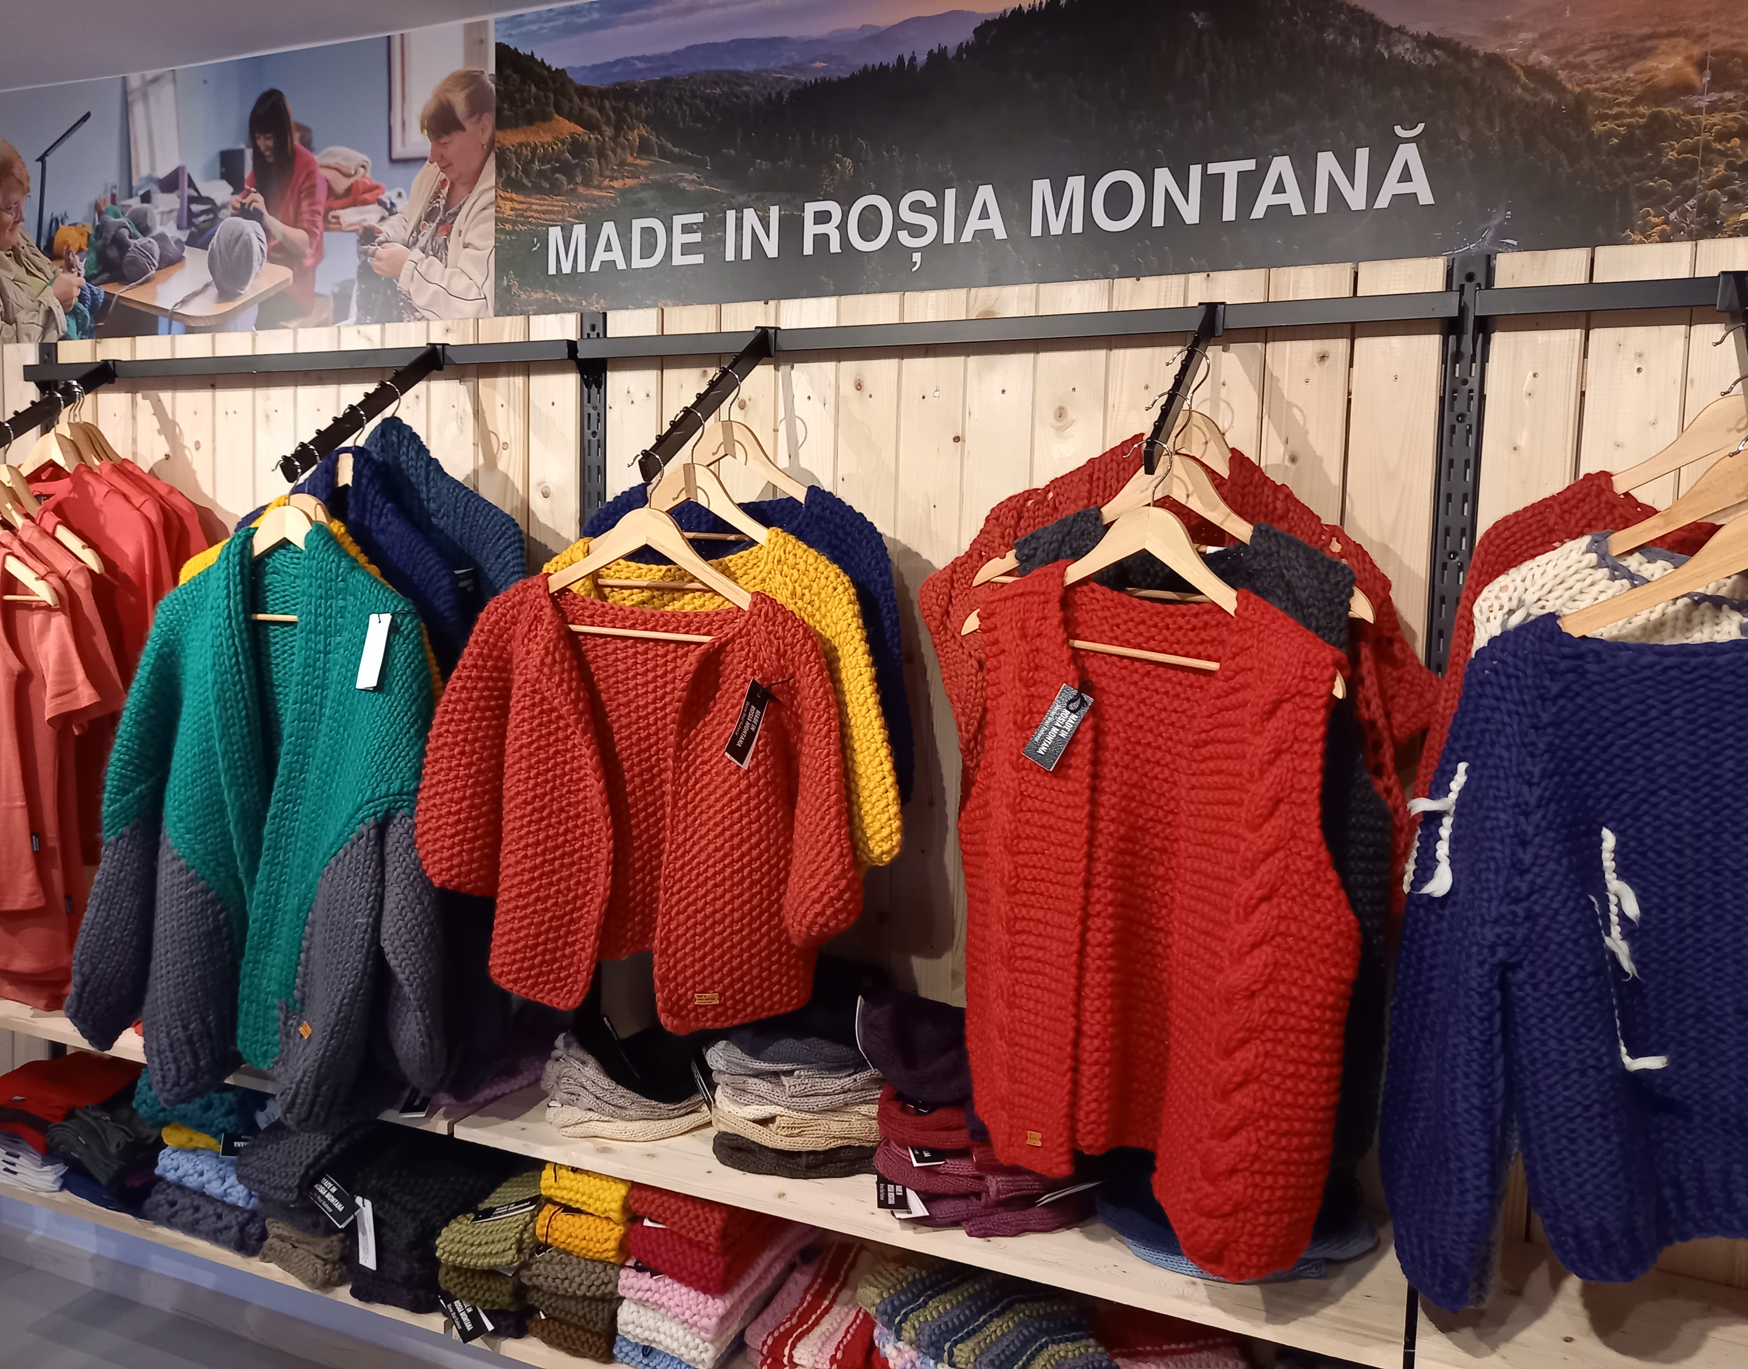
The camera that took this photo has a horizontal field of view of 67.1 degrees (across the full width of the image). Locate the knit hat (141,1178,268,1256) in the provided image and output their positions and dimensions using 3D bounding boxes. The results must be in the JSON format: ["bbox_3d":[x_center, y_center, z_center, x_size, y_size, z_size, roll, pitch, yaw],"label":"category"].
[{"bbox_3d":[-0.995,0.804,2.100,0.260,0.063,0.200,4,5,26],"label":"knit hat"}]

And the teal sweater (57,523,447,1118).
[{"bbox_3d":[-0.885,0.187,1.871,0.680,0.810,0.210,4,5,23],"label":"teal sweater"}]

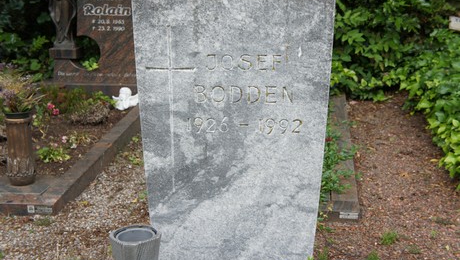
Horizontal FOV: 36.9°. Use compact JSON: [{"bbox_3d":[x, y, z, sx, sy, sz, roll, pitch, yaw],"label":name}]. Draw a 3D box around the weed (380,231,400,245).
[{"bbox_3d":[0.636,0.431,2.742,0.072,0.045,0.064,0,18,0],"label":"weed"}]

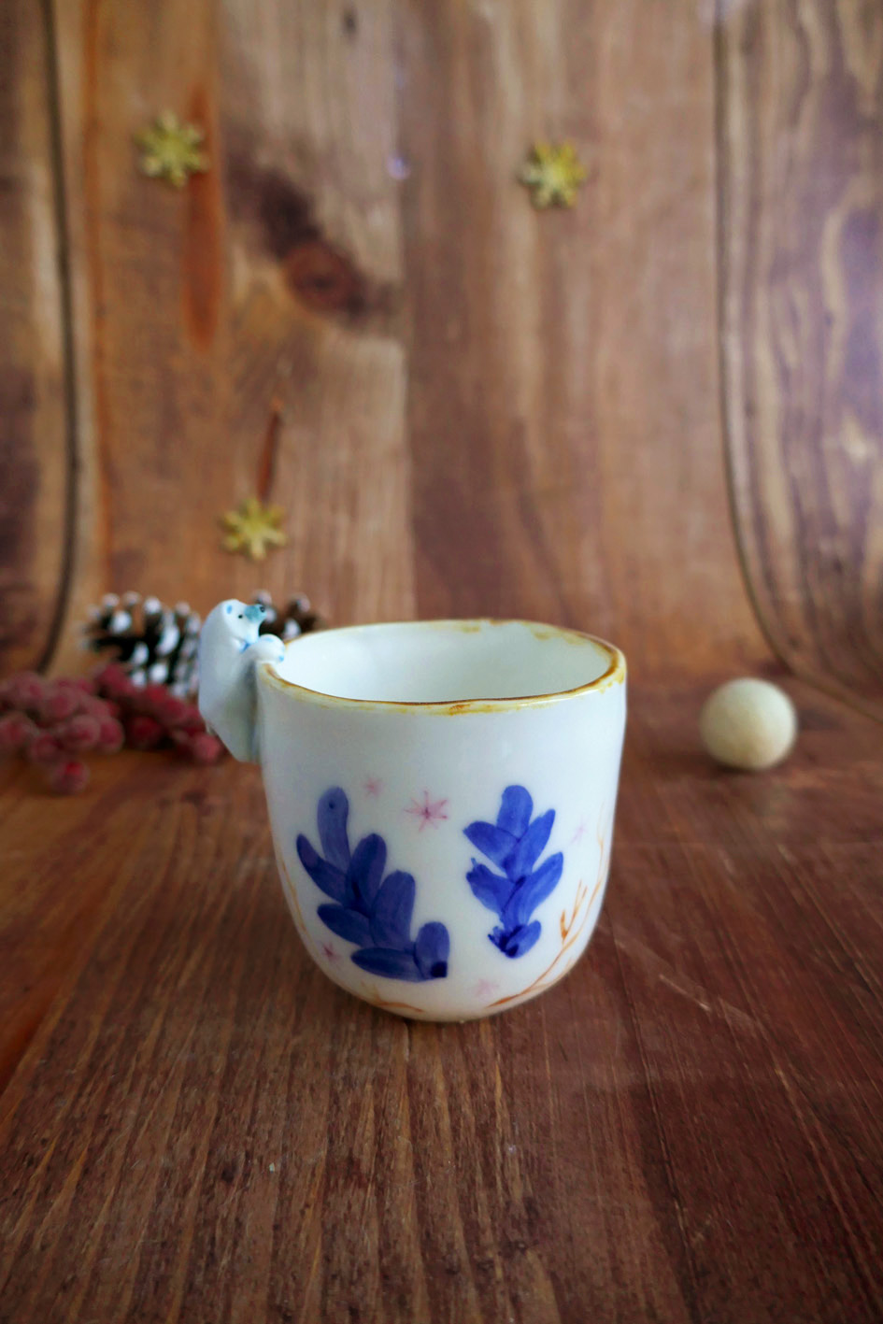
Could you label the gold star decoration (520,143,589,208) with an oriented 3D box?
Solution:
[{"bbox_3d":[0.064,-0.275,0.518,0.036,0.037,0.005,-2,3,-2],"label":"gold star decoration"}]

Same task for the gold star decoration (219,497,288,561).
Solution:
[{"bbox_3d":[-0.105,-0.075,0.516,0.035,0.036,0.005,-2,-17,-3],"label":"gold star decoration"}]

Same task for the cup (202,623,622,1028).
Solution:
[{"bbox_3d":[-0.006,0.028,0.199,0.088,0.086,0.075,-1,14,0],"label":"cup"}]

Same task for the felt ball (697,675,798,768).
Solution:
[{"bbox_3d":[0.108,0.022,0.325,0.032,0.032,0.032,-1,14,0],"label":"felt ball"}]

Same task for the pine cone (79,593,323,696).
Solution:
[{"bbox_3d":[-0.109,-0.007,0.421,0.107,0.053,0.053,-2,14,0],"label":"pine cone"}]

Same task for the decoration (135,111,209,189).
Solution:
[{"bbox_3d":[-0.148,-0.283,0.507,0.038,0.041,0.005,-2,3,-2],"label":"decoration"}]

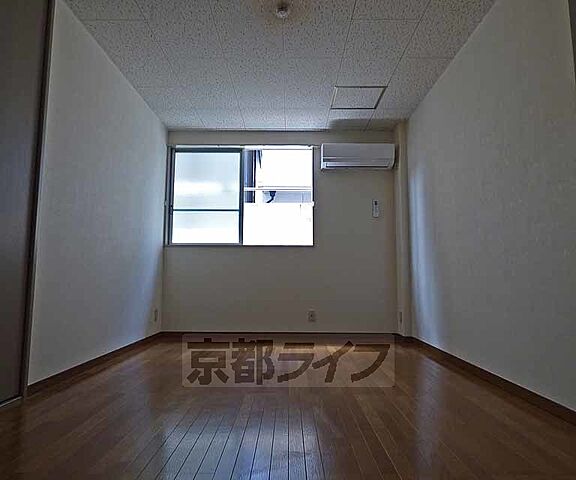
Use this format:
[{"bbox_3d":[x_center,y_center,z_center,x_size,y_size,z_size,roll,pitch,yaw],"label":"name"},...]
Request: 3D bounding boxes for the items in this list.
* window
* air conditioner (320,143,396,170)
[{"bbox_3d":[-0.545,-0.508,3.979,1.680,1.160,0.100,0,-6,0],"label":"window"},{"bbox_3d":[0.775,-0.912,3.890,0.800,0.270,0.220,0,-6,0],"label":"air conditioner"}]

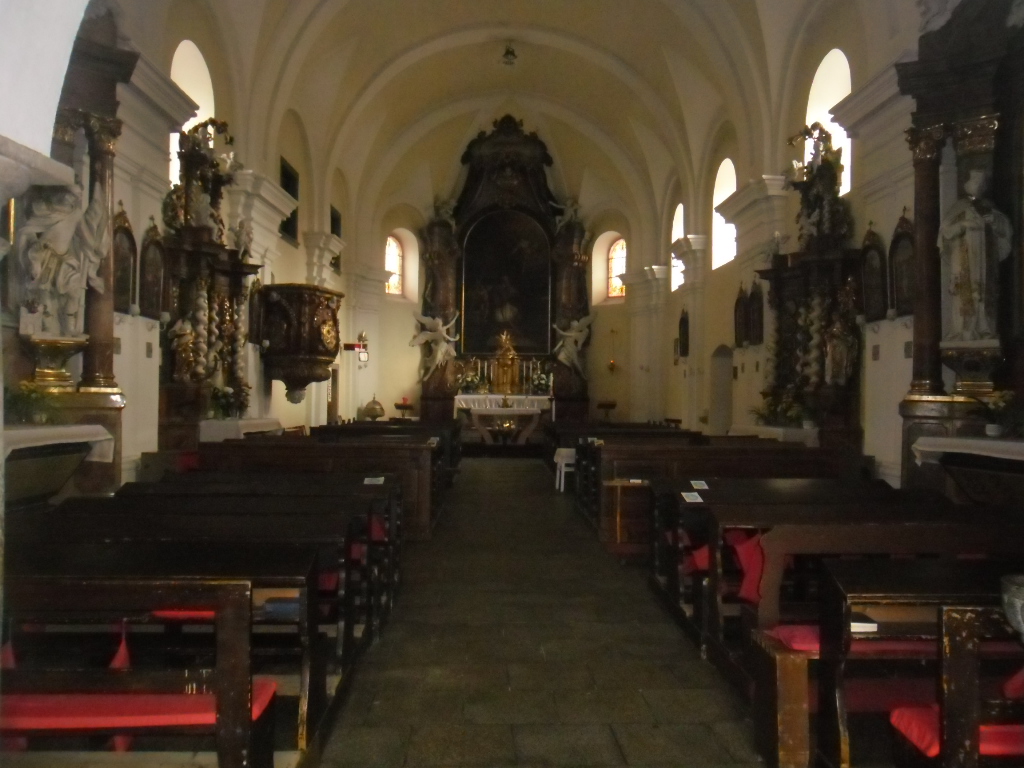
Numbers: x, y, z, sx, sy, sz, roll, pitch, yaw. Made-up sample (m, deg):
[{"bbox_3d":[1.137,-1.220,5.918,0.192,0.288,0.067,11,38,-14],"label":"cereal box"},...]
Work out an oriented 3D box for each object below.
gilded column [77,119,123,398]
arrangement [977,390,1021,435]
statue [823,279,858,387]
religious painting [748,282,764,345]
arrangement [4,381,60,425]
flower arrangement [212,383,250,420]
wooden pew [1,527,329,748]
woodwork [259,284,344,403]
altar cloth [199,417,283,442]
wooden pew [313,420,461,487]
[{"bbox_3d":[-4.637,-1.493,9.000,0.440,3.100,0.440,1,-1,-2],"label":"gilded column"},{"bbox_3d":[5.117,0.300,8.400,0.460,0.460,0.440,0,-1,39],"label":"arrangement"},{"bbox_3d":[4.483,-0.703,10.900,0.480,1.400,0.420,0,-1,43],"label":"statue"},{"bbox_3d":[4.663,-1.361,15.200,0.100,1.220,0.780,1,-1,-2],"label":"religious painting"},{"bbox_3d":[-4.873,0.188,8.100,0.560,0.440,0.460,1,-1,-43],"label":"arrangement"},{"bbox_3d":[-4.441,0.260,12.600,0.500,0.560,0.600,1,-1,-2],"label":"flower arrangement"},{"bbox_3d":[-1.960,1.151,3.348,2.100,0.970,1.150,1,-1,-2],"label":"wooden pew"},{"bbox_3d":[-4.025,-0.771,15.200,1.450,2.180,1.450,0,-1,13],"label":"woodwork"},{"bbox_3d":[-4.385,0.726,12.868,0.700,0.350,2.200,1,-1,-2],"label":"altar cloth"},{"bbox_3d":[-2.302,1.276,14.322,2.600,1.000,1.000,1,-1,-2],"label":"wooden pew"}]

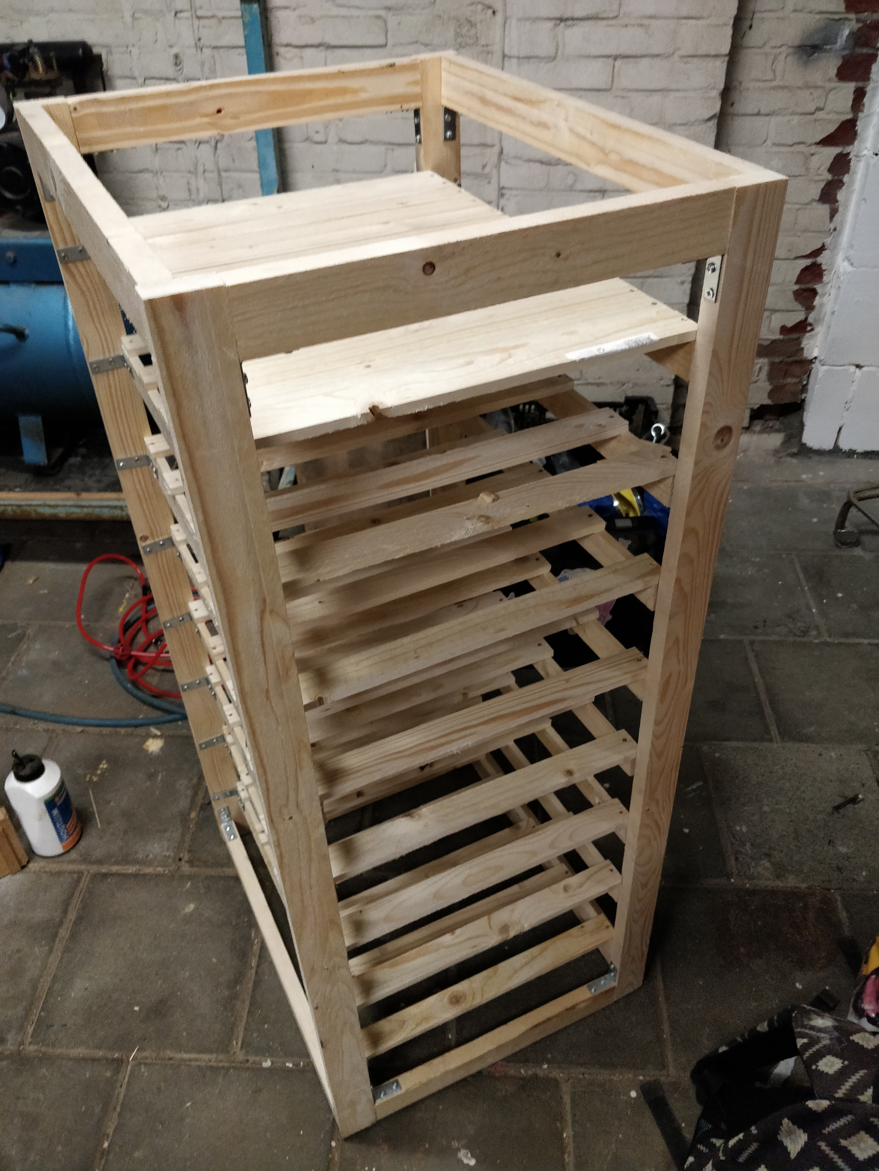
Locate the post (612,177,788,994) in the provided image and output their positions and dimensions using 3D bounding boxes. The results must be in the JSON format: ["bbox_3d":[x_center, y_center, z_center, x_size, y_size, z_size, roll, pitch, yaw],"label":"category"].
[{"bbox_3d":[0.273,0.162,0.979,0.054,1.175,0.025,-19,37,-22],"label":"post"}]

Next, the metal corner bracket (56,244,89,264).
[{"bbox_3d":[-0.412,-0.375,0.932,0.041,0.016,0.038,-19,40,-21],"label":"metal corner bracket"}]

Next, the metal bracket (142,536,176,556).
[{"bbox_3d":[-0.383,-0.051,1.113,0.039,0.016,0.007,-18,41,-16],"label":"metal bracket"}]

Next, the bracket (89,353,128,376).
[{"bbox_3d":[-0.406,-0.267,1.006,0.041,0.016,0.038,-19,40,-21],"label":"bracket"}]

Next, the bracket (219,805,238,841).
[{"bbox_3d":[-0.365,0.412,1.402,0.015,0.041,0.040,-18,41,-16],"label":"bracket"}]

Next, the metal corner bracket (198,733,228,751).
[{"bbox_3d":[-0.379,0.280,1.378,0.041,0.016,0.038,-19,40,-21],"label":"metal corner bracket"}]

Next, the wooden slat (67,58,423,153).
[{"bbox_3d":[-0.203,-0.542,0.913,0.390,0.050,0.023,-18,41,-16],"label":"wooden slat"}]

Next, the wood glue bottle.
[{"bbox_3d":[-0.720,0.393,1.470,0.078,0.205,0.083,-5,37,-4],"label":"wood glue bottle"}]

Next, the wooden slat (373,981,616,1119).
[{"bbox_3d":[0.083,0.669,1.187,0.390,0.050,0.023,-18,41,-16],"label":"wooden slat"}]

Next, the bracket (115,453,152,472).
[{"bbox_3d":[-0.402,-0.154,1.082,0.041,0.016,0.038,-19,40,-21],"label":"bracket"}]

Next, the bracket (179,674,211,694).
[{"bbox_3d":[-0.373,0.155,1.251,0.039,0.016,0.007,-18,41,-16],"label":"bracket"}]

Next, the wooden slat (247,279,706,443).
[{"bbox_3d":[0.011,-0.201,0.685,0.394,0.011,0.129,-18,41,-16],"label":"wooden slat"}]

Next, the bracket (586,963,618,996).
[{"bbox_3d":[0.255,0.616,1.275,0.041,0.036,0.017,-19,40,-21],"label":"bracket"}]

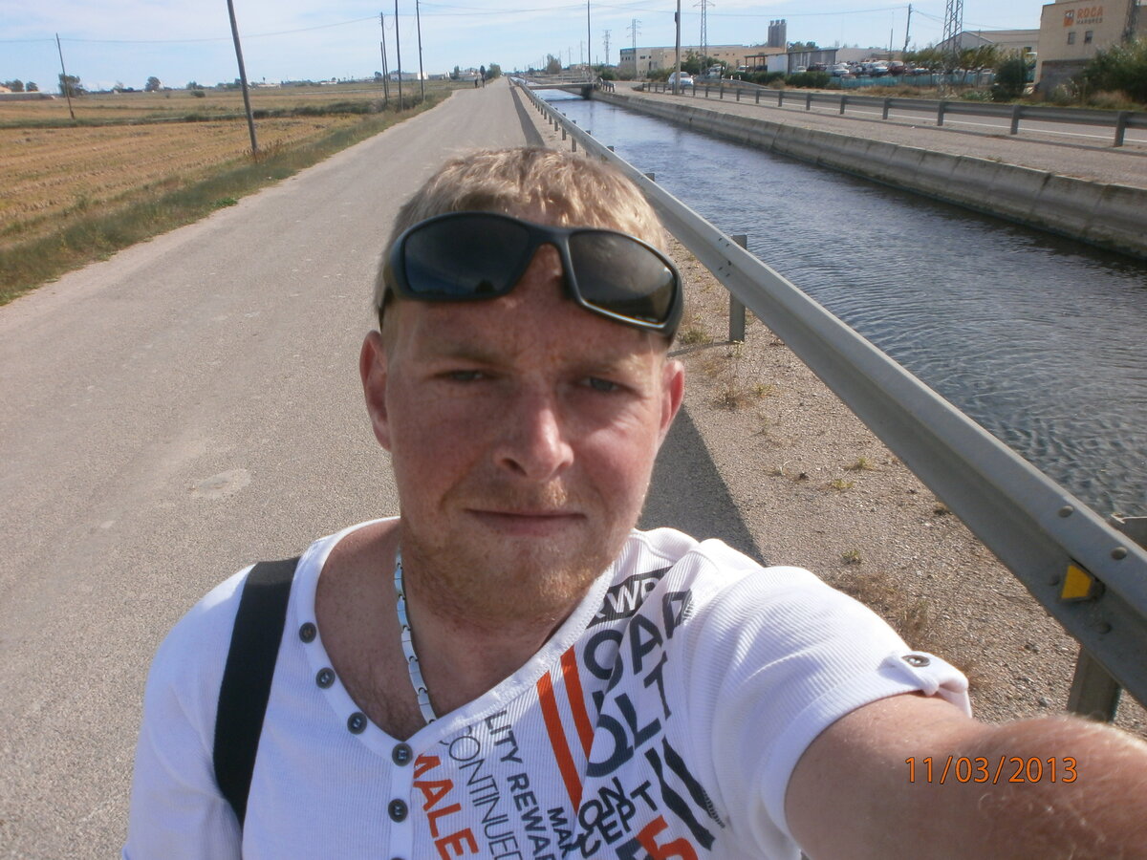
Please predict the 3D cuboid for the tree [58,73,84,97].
[{"bbox_3d":[-185.632,-127.346,330.641,10.500,9.300,9.500,-13,24,-25],"label":"tree"}]

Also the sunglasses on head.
[{"bbox_3d":[-0.024,-0.054,0.467,0.145,0.050,0.145,7,-13,-6],"label":"sunglasses on head"}]

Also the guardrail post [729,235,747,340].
[{"bbox_3d":[1.118,-0.962,6.118,0.110,0.720,0.065,-4,22,-3],"label":"guardrail post"}]

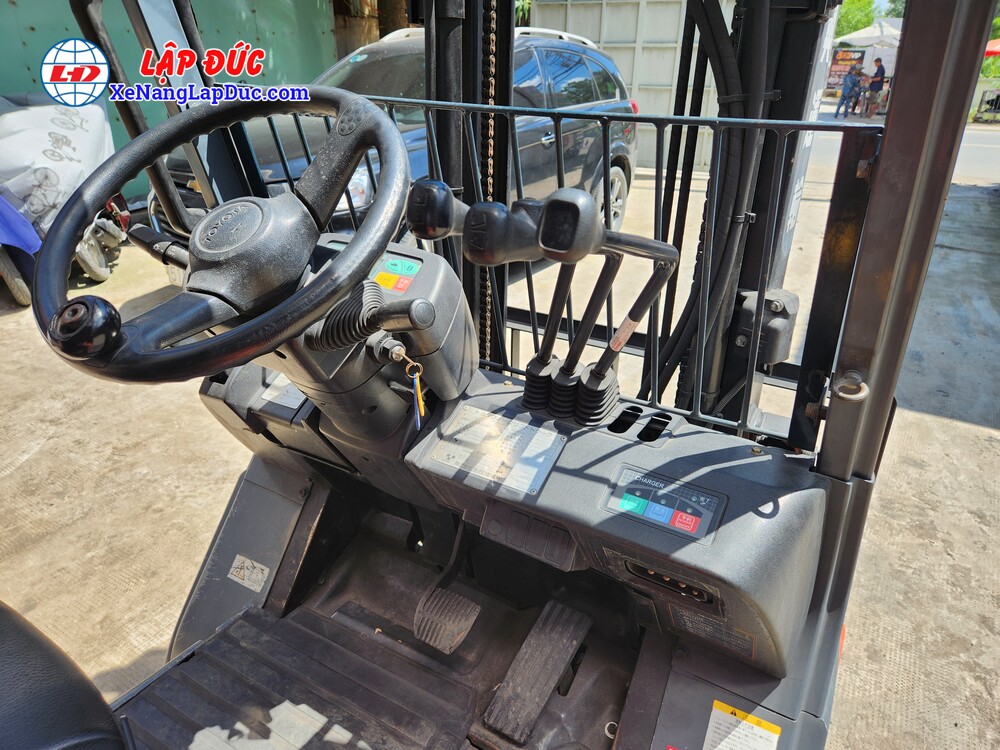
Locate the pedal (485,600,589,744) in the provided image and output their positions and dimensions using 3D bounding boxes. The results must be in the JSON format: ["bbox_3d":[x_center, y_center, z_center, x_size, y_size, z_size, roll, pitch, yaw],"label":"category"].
[{"bbox_3d":[0.059,0.430,0.969,0.069,0.030,0.195,17,58,33],"label":"pedal"}]

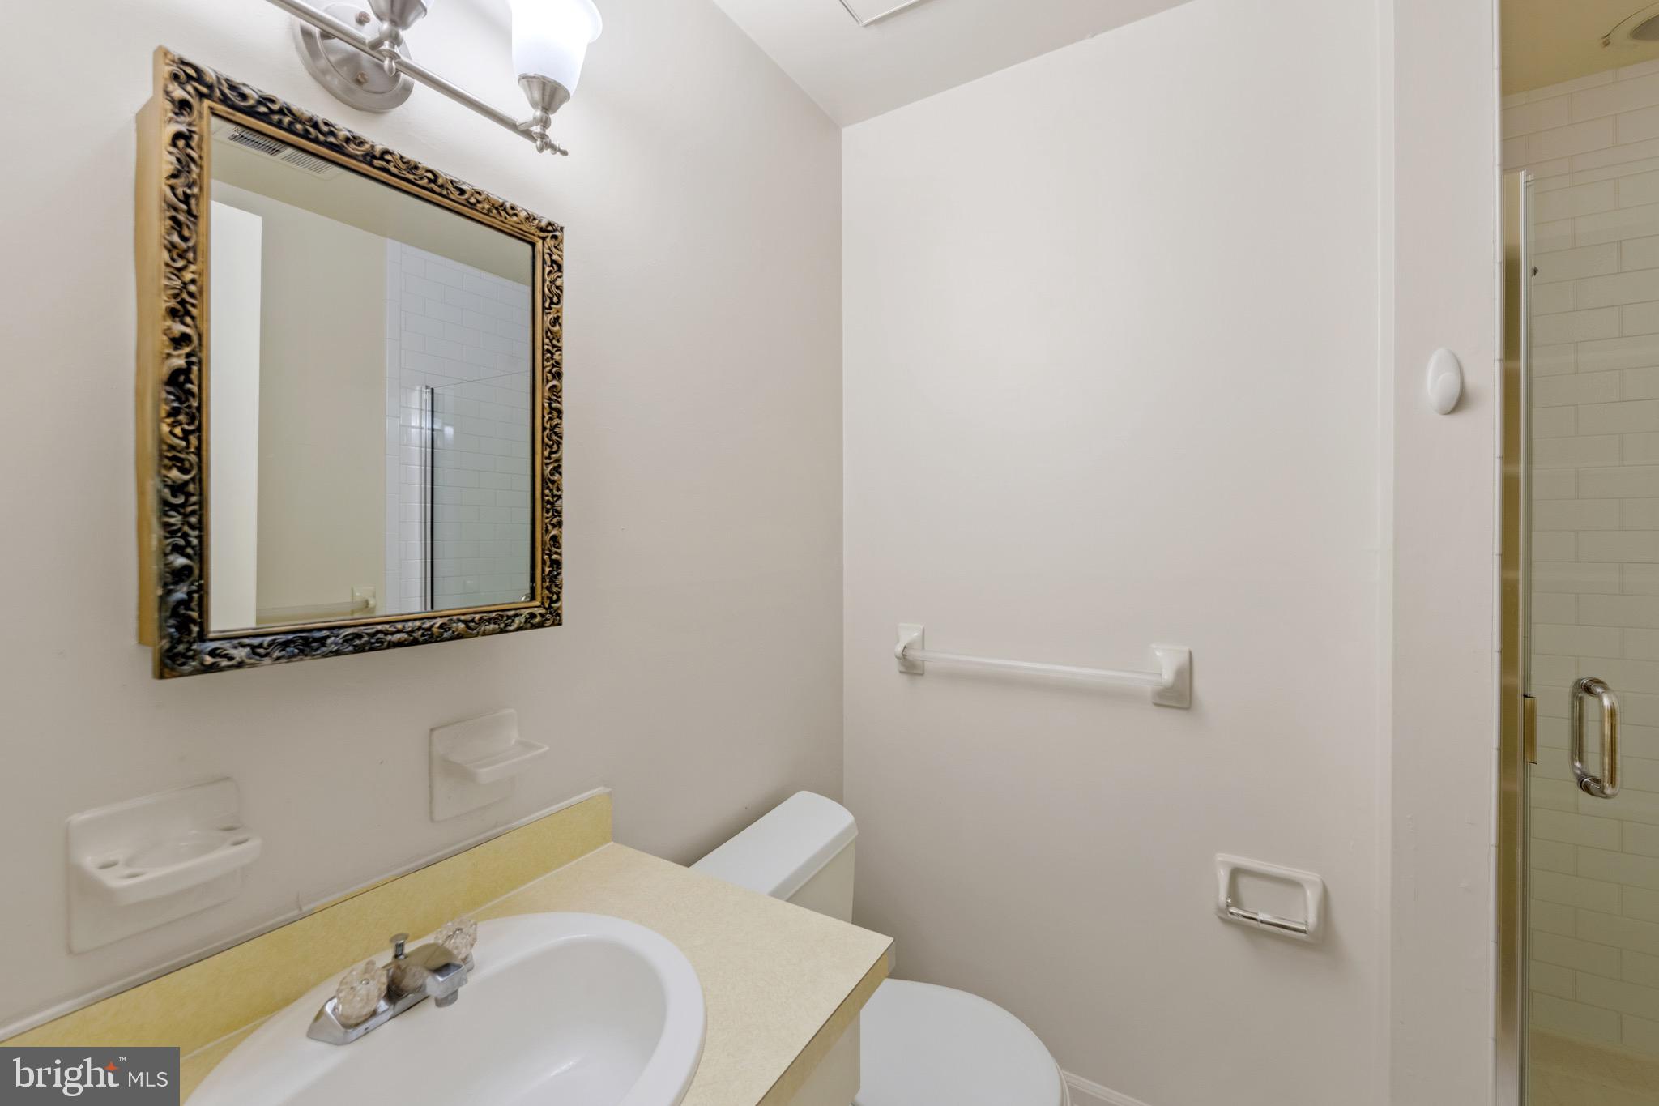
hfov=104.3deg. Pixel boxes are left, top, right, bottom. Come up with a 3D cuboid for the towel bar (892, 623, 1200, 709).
[{"bbox_3d":[0.459,0.262,1.516,0.678,0.130,0.077,1,1,31],"label":"towel bar"}]

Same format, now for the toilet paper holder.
[{"bbox_3d":[0.869,0.699,1.276,0.175,0.131,0.075,1,1,31],"label":"toilet paper holder"}]

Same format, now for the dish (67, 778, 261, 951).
[{"bbox_3d":[-0.631,0.307,0.622,0.088,0.125,0.123,1,1,31],"label":"dish"}]

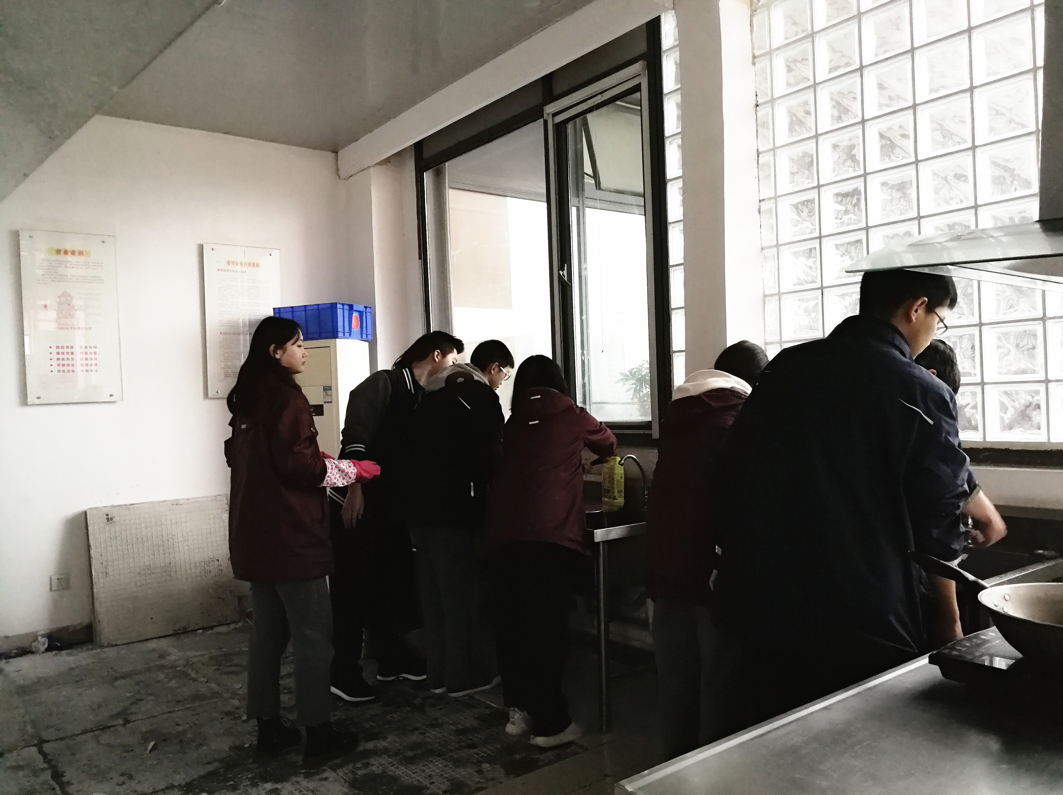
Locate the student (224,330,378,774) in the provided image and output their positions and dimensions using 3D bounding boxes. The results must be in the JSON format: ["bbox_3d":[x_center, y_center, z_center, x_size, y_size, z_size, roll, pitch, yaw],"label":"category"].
[{"bbox_3d":[-0.849,0.511,3.070,0.520,1.630,0.460,-2,0,-30],"label":"student"}]

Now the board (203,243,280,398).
[{"bbox_3d":[-1.788,-0.472,5.180,0.475,0.940,0.030,-2,0,-38],"label":"board"}]

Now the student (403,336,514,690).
[{"bbox_3d":[-0.325,0.518,3.770,0.550,1.580,0.460,-2,0,-36],"label":"student"}]

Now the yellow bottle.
[{"bbox_3d":[0.372,0.387,3.770,0.075,0.245,0.085,-2,0,-38],"label":"yellow bottle"}]

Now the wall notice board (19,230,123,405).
[{"bbox_3d":[-2.543,-0.438,4.594,0.467,0.940,0.030,-2,0,-38],"label":"wall notice board"}]

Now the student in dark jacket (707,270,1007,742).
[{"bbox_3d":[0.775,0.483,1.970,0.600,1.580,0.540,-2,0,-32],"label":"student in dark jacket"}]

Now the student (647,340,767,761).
[{"bbox_3d":[0.588,0.544,2.630,0.550,1.470,0.470,-2,0,-40],"label":"student"}]

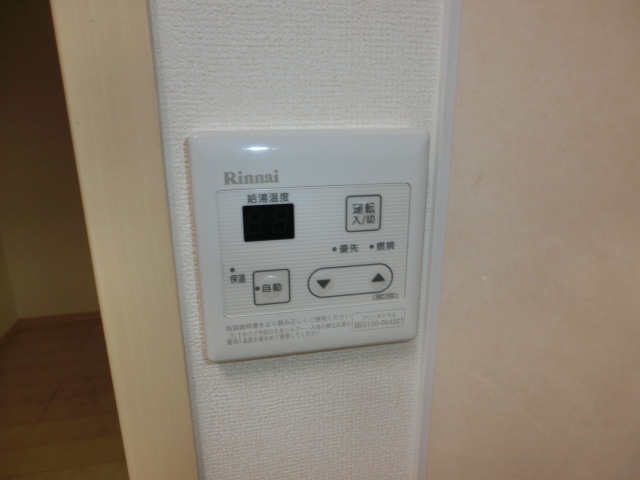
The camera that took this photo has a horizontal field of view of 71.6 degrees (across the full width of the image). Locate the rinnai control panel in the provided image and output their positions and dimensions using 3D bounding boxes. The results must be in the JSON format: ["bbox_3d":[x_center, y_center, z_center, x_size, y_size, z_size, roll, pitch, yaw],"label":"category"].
[{"bbox_3d":[-0.003,0.004,0.235,0.120,0.120,0.018,-3,16,-11],"label":"rinnai control panel"}]

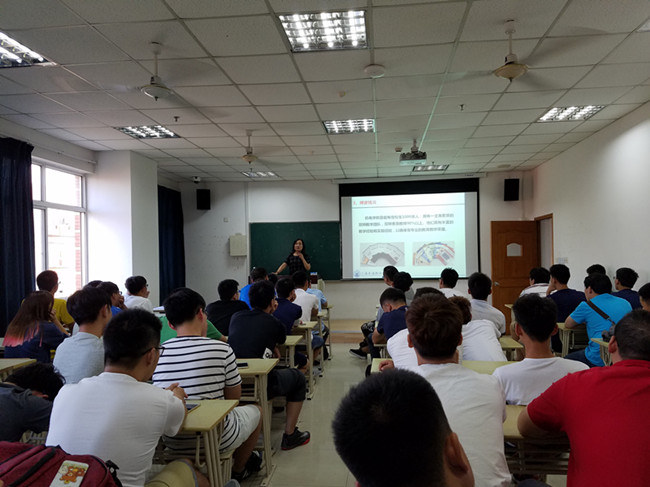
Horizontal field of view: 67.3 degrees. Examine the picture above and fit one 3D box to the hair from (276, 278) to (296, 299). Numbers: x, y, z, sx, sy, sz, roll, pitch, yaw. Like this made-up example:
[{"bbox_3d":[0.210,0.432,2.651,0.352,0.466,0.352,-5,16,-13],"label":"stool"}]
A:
[{"bbox_3d":[-0.384,0.449,4.870,0.180,0.200,0.210,-2,-1,32],"label":"hair"}]

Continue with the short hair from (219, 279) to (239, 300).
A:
[{"bbox_3d":[-0.954,0.442,4.851,0.168,0.204,0.194,-2,-2,39],"label":"short hair"}]

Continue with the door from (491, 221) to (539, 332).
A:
[{"bbox_3d":[3.359,0.602,8.578,0.848,2.010,0.051,-1,-2,-6],"label":"door"}]

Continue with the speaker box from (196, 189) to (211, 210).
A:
[{"bbox_3d":[-2.373,-0.858,9.549,0.250,0.410,0.230,0,-2,-5],"label":"speaker box"}]

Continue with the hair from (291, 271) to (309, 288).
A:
[{"bbox_3d":[-0.255,0.381,5.179,0.175,0.190,0.200,-1,-2,22],"label":"hair"}]

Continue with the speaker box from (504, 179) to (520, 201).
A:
[{"bbox_3d":[3.458,-0.984,9.009,0.242,0.389,0.232,-1,-2,15],"label":"speaker box"}]

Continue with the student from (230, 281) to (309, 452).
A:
[{"bbox_3d":[-0.445,0.920,3.915,0.571,1.265,0.755,-1,-2,13],"label":"student"}]

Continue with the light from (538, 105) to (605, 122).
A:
[{"bbox_3d":[2.676,-1.434,5.359,0.590,0.080,0.590,-1,-1,7],"label":"light"}]

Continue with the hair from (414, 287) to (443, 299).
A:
[{"bbox_3d":[0.583,0.338,2.696,0.178,0.184,0.204,-1,-2,7],"label":"hair"}]

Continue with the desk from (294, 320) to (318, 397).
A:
[{"bbox_3d":[-0.685,1.258,5.322,1.180,0.740,0.460,-1,-1,7],"label":"desk"}]

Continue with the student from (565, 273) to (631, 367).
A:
[{"bbox_3d":[2.301,0.864,4.253,0.580,1.230,0.850,0,-2,-3],"label":"student"}]

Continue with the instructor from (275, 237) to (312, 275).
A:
[{"bbox_3d":[-0.532,0.714,8.860,0.600,1.580,0.380,-1,-1,7],"label":"instructor"}]

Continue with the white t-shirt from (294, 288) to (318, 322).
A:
[{"bbox_3d":[-0.309,0.802,5.690,0.459,0.592,0.326,-1,-2,12],"label":"white t-shirt"}]

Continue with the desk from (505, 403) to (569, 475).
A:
[{"bbox_3d":[0.791,1.167,2.200,1.180,0.740,0.460,-1,-1,7],"label":"desk"}]

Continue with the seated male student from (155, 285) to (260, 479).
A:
[{"bbox_3d":[-0.654,0.844,2.716,0.550,1.210,0.830,-1,-2,12],"label":"seated male student"}]

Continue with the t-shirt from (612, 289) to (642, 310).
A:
[{"bbox_3d":[2.902,0.692,4.820,0.450,0.560,0.340,0,-2,-3],"label":"t-shirt"}]

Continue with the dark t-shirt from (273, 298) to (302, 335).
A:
[{"bbox_3d":[-0.389,0.753,4.339,0.440,0.560,0.340,-1,-2,12],"label":"dark t-shirt"}]

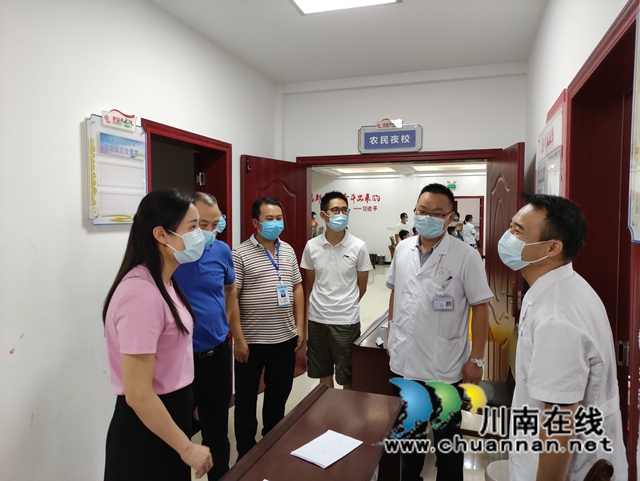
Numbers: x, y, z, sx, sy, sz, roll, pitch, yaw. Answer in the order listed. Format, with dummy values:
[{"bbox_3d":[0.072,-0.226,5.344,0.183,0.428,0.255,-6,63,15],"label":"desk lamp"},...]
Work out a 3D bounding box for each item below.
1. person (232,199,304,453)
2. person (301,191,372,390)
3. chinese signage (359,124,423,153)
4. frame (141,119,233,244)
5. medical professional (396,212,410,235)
[{"bbox_3d":[-0.337,0.562,3.030,0.500,1.685,0.300,-1,4,-25],"label":"person"},{"bbox_3d":[0.105,0.548,3.030,0.510,1.720,0.320,0,3,-5],"label":"person"},{"bbox_3d":[0.632,-0.928,4.203,0.585,0.255,0.040,2,3,19],"label":"chinese signage"},{"bbox_3d":[-0.947,0.327,3.255,0.200,2.120,1.040,2,3,19],"label":"frame"},{"bbox_3d":[2.076,0.116,11.500,0.330,1.640,0.460,1,3,17],"label":"medical professional"}]

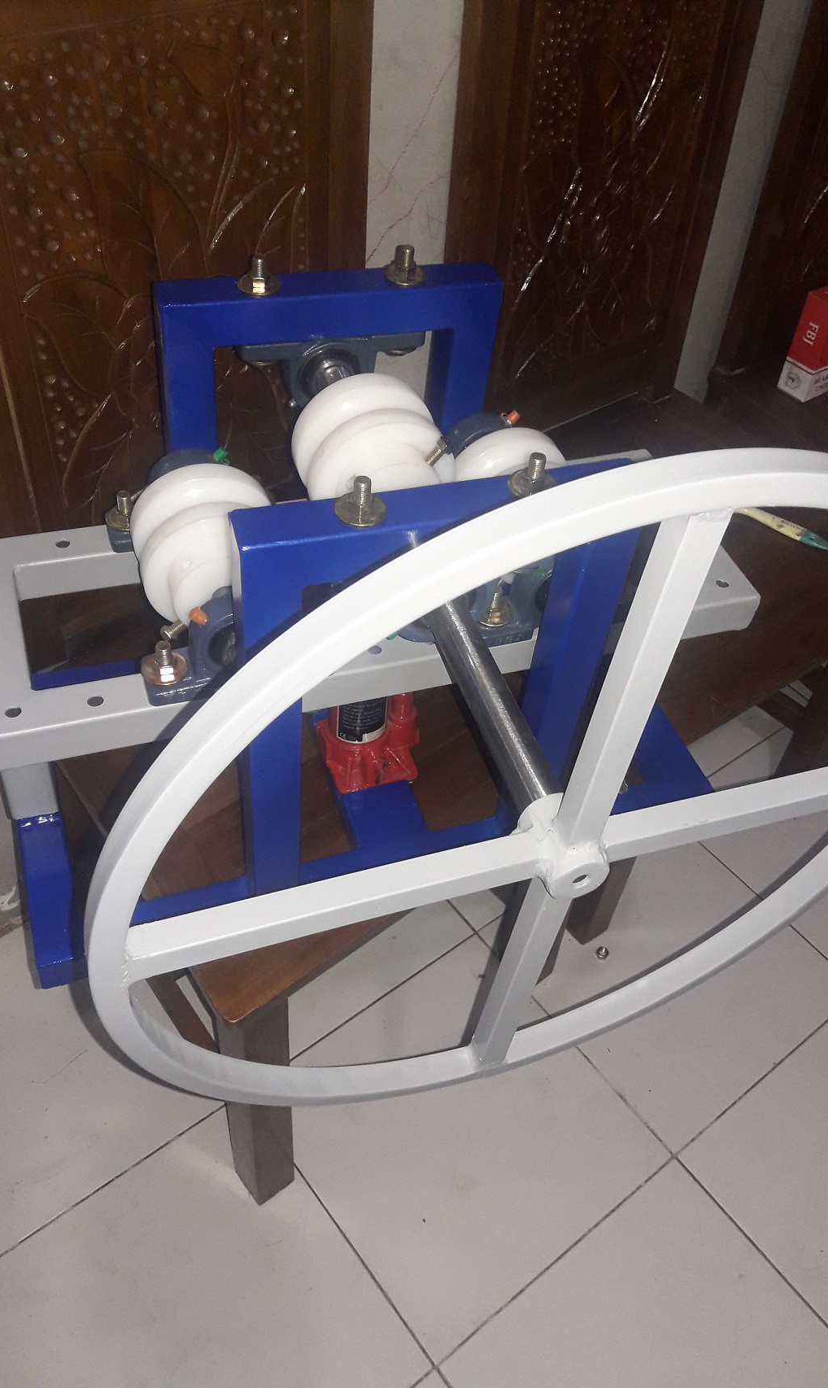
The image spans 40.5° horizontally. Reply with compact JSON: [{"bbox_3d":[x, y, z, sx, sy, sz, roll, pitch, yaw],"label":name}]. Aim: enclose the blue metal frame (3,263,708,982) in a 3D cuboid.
[{"bbox_3d":[-0.043,-0.083,1.063,0.704,0.486,0.356,-10,49,-16],"label":"blue metal frame"}]

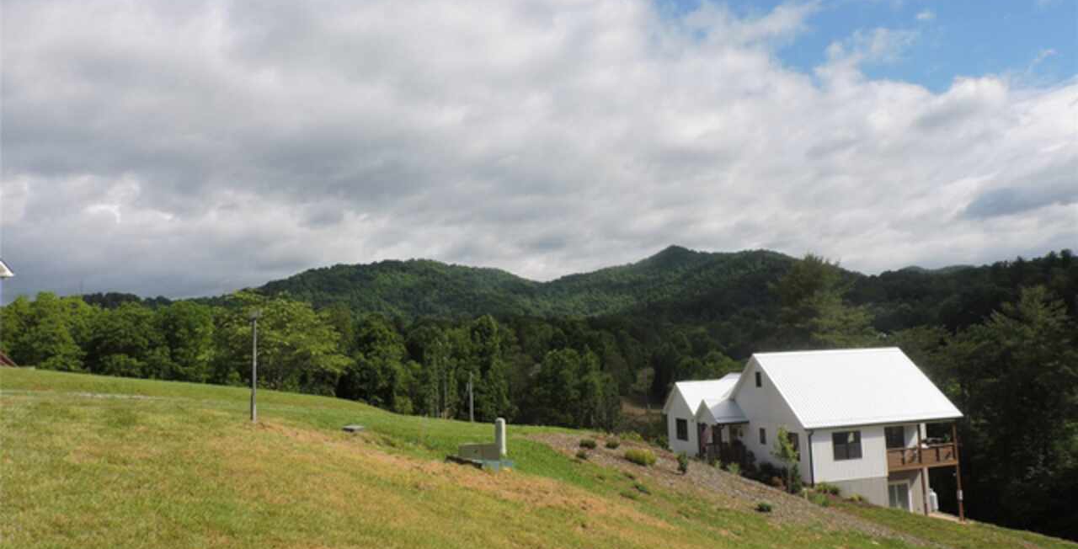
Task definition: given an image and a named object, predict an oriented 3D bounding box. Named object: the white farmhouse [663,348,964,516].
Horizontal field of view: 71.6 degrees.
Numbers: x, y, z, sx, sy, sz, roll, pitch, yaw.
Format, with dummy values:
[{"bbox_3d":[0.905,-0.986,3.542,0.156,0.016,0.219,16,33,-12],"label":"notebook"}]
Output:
[{"bbox_3d":[17.137,10.157,49.519,13.338,10.136,14.162,-1,-5,-16],"label":"white farmhouse"}]

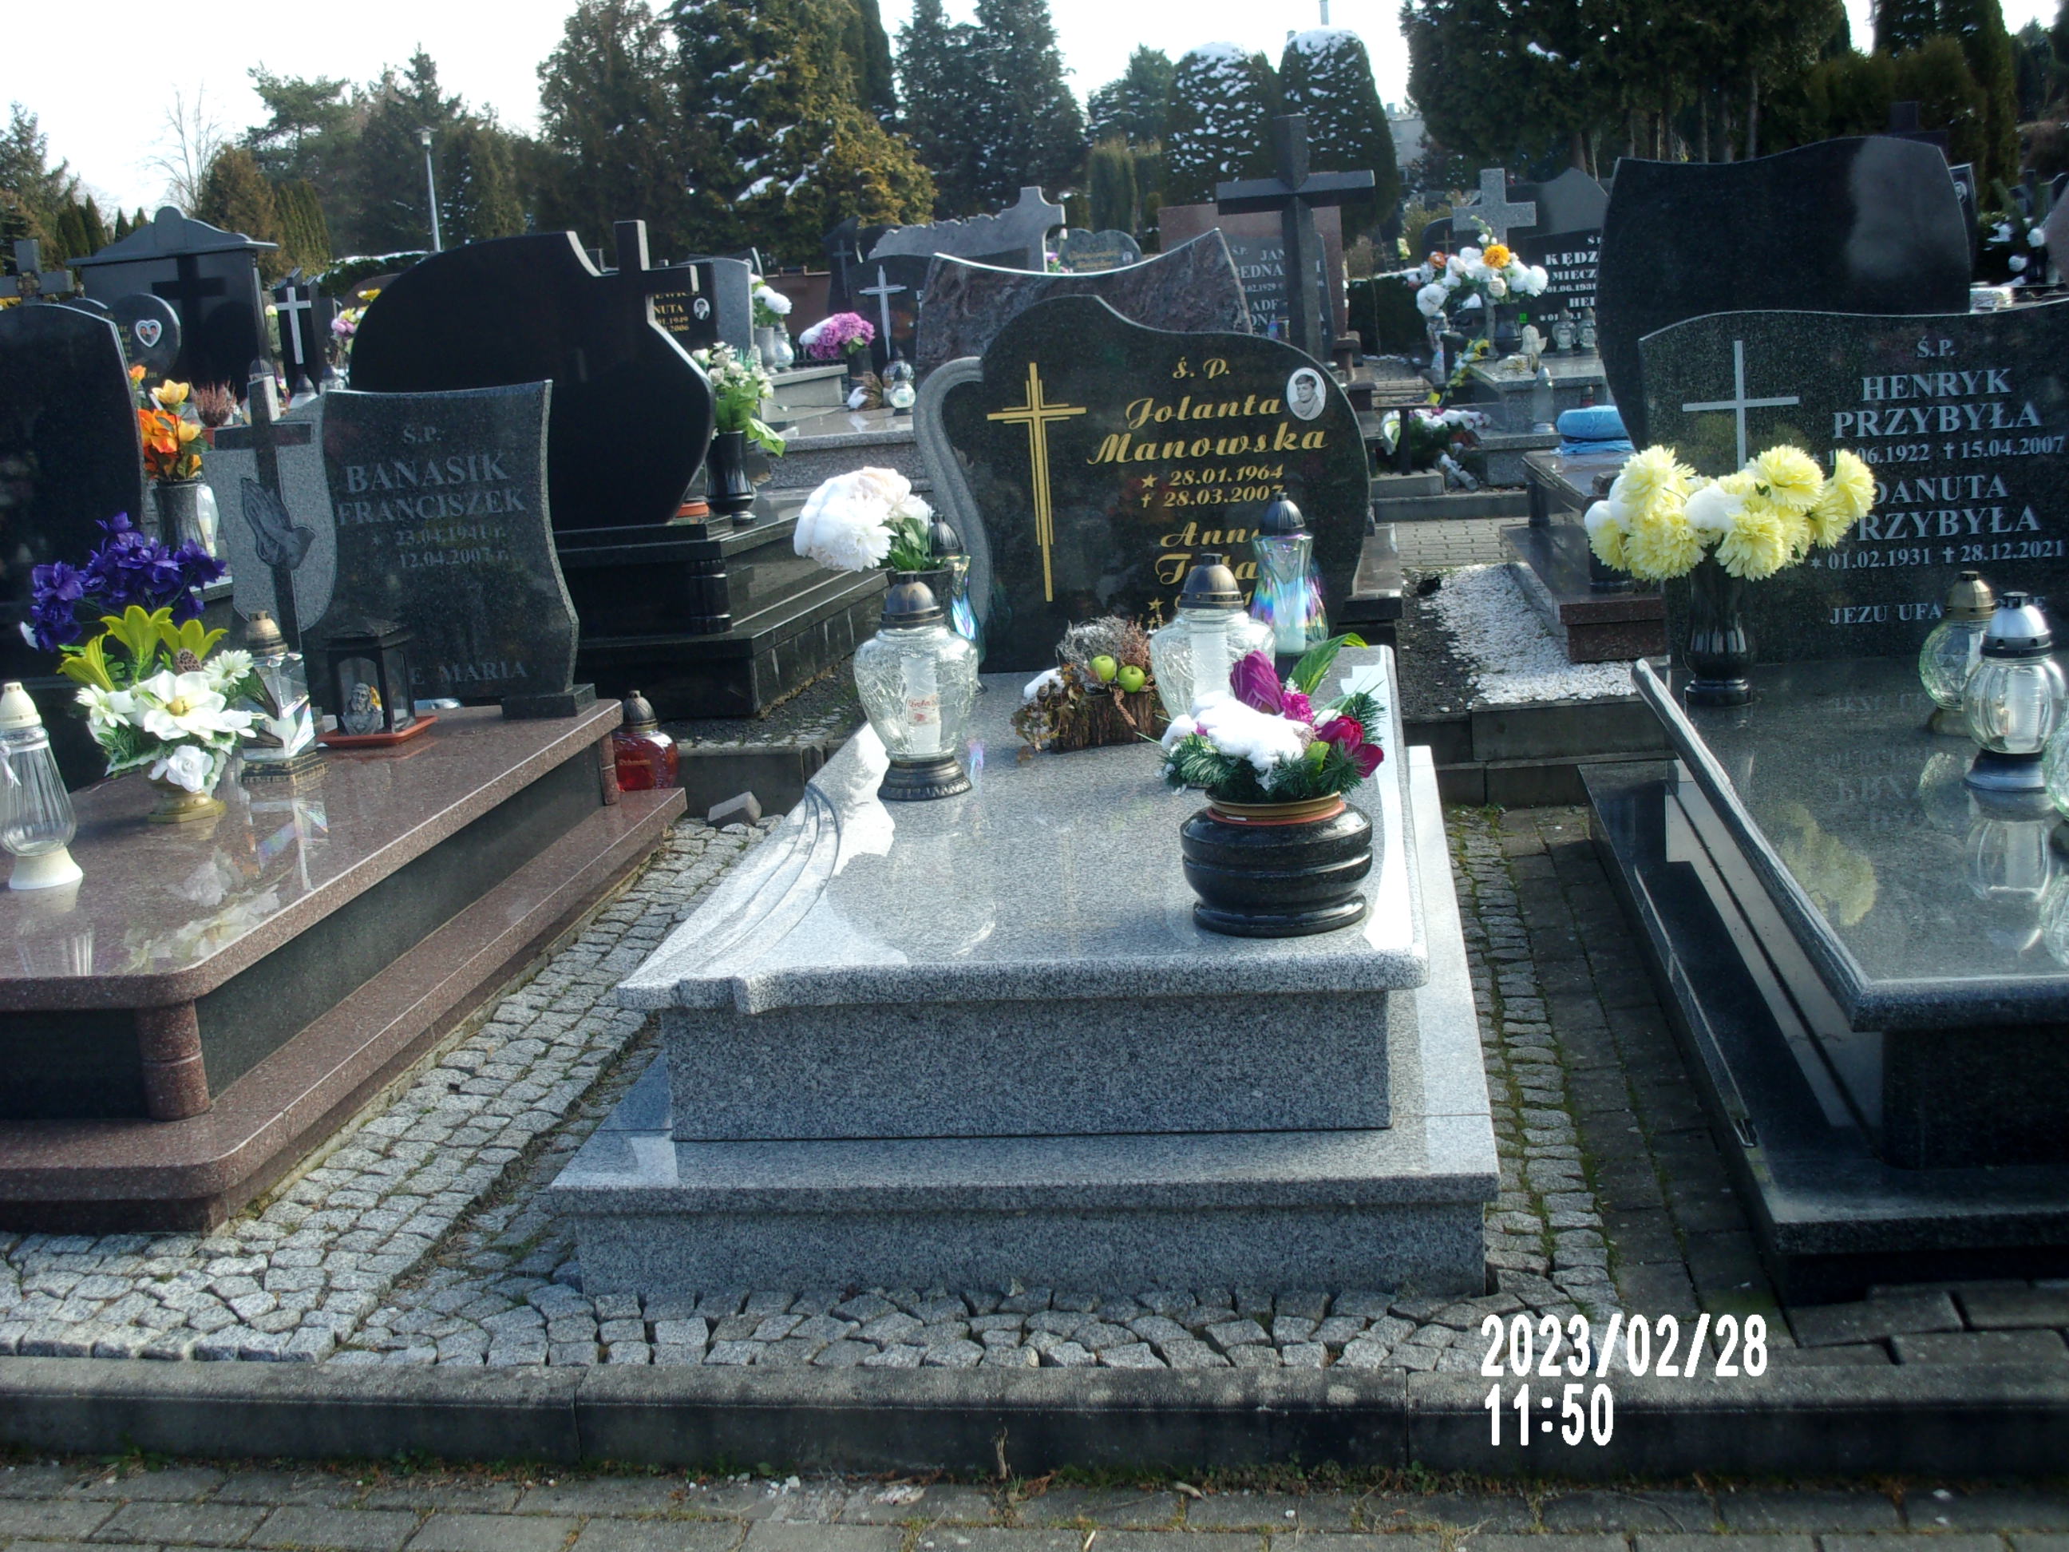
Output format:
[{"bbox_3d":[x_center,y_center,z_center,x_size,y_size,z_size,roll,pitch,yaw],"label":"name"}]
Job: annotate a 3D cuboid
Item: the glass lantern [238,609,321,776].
[{"bbox_3d":[-1.591,-0.174,5.410,0.118,0.338,0.118,0,12,19],"label":"glass lantern"}]

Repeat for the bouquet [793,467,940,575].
[{"bbox_3d":[-0.320,-0.478,4.828,0.250,0.190,0.210,-2,12,7],"label":"bouquet"}]

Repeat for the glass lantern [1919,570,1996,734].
[{"bbox_3d":[1.690,-0.226,4.645,0.173,0.286,0.173,-2,12,7],"label":"glass lantern"}]

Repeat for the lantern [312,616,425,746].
[{"bbox_3d":[-1.498,-0.228,5.827,0.175,0.276,0.175,0,12,19],"label":"lantern"}]

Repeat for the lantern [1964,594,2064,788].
[{"bbox_3d":[1.599,-0.140,4.183,0.162,0.314,0.162,-2,12,7],"label":"lantern"}]

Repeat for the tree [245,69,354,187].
[{"bbox_3d":[-21.655,-17.386,76.259,3.400,7.000,3.400,-2,11,7],"label":"tree"}]

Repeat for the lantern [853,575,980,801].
[{"bbox_3d":[-0.198,-0.154,4.366,0.213,0.367,0.213,-2,12,7],"label":"lantern"}]

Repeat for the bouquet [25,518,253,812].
[{"bbox_3d":[-1.763,-0.220,5.054,0.424,0.581,0.315,-3,11,3],"label":"bouquet"}]

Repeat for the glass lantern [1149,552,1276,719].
[{"bbox_3d":[0.306,-0.185,4.430,0.219,0.389,0.219,-2,11,7],"label":"glass lantern"}]

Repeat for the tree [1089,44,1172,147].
[{"bbox_3d":[2.246,-12.583,53.667,2.400,5.068,2.400,-2,12,7],"label":"tree"}]

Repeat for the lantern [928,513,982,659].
[{"bbox_3d":[-0.187,-0.368,5.519,0.165,0.382,0.165,-2,11,7],"label":"lantern"}]

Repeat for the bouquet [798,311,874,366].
[{"bbox_3d":[-0.931,-2.051,12.034,0.360,0.260,0.300,-2,11,7],"label":"bouquet"}]

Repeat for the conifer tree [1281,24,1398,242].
[{"bbox_3d":[3.850,-7.454,31.921,1.550,3.496,1.550,-2,12,7],"label":"conifer tree"}]

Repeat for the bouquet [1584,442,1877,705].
[{"bbox_3d":[1.375,-0.401,5.083,0.561,0.507,0.355,-2,11,7],"label":"bouquet"}]

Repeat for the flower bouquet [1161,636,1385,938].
[{"bbox_3d":[0.325,0.004,3.478,0.300,0.379,0.286,-2,11,7],"label":"flower bouquet"}]

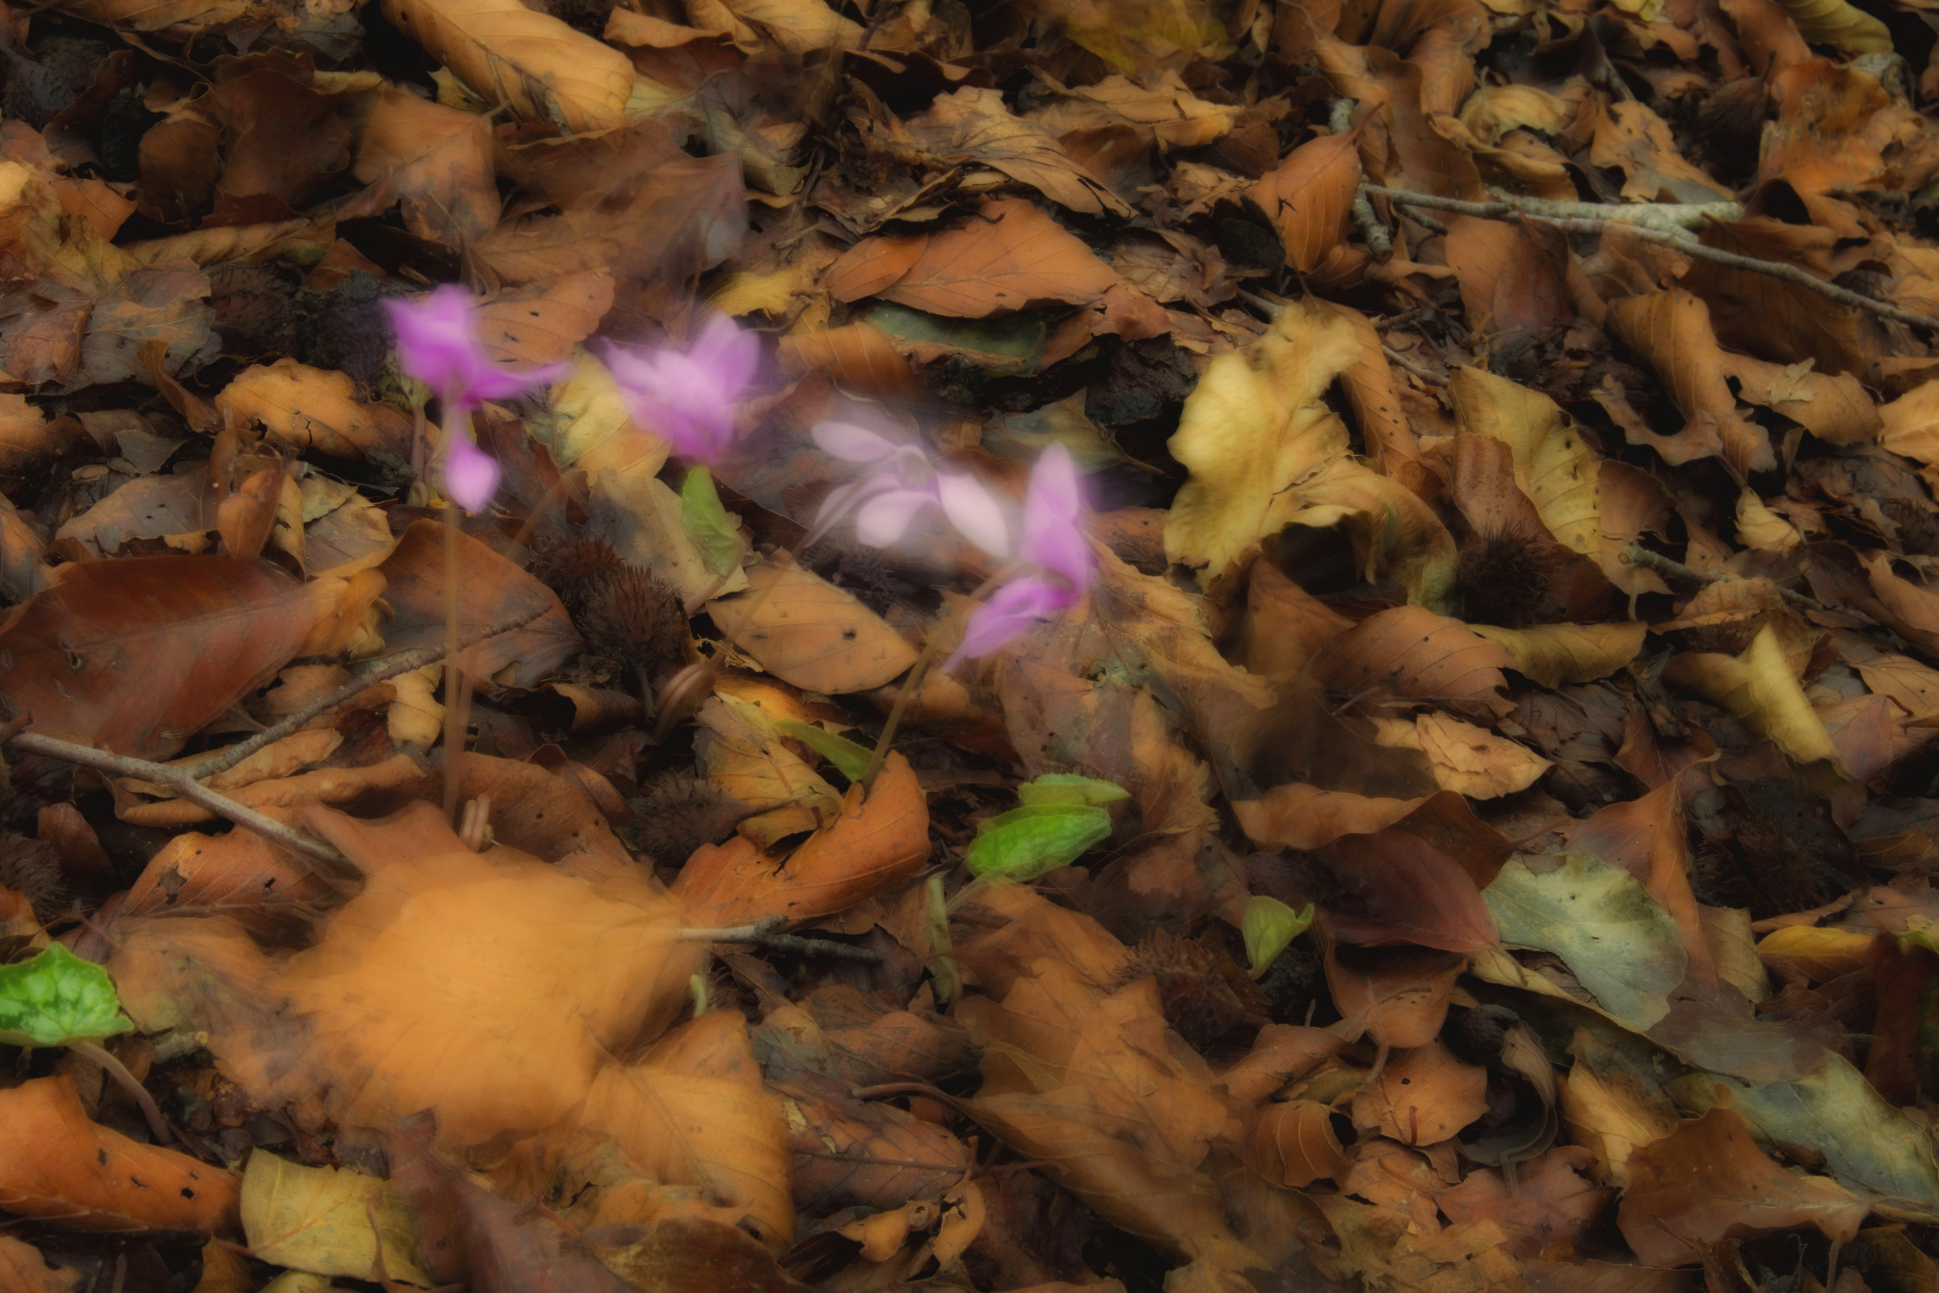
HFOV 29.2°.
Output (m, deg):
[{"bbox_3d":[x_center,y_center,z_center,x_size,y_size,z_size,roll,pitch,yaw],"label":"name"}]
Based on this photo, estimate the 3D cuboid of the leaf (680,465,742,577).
[{"bbox_3d":[-0.065,-0.032,0.937,0.015,0.009,0.031,0,62,0],"label":"leaf"}]

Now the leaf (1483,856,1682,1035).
[{"bbox_3d":[0.121,0.058,0.728,0.038,0.012,0.036,-6,60,-8],"label":"leaf"}]

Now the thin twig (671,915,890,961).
[{"bbox_3d":[-0.042,0.065,0.821,0.047,0.005,0.008,9,38,8],"label":"thin twig"}]

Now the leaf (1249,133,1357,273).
[{"bbox_3d":[0.086,-0.115,0.966,0.028,0.028,0.025,0,40,0],"label":"leaf"}]

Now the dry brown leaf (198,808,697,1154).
[{"bbox_3d":[-0.101,0.065,0.752,0.092,0.027,0.072,0,40,0],"label":"dry brown leaf"}]

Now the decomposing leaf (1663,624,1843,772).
[{"bbox_3d":[0.173,0.011,0.823,0.040,0.018,0.029,10,41,11],"label":"decomposing leaf"}]

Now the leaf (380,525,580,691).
[{"bbox_3d":[-0.111,-0.010,0.848,0.046,0.018,0.035,3,40,4],"label":"leaf"}]

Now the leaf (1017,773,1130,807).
[{"bbox_3d":[0.023,0.031,0.808,0.025,0.006,0.009,0,40,0],"label":"leaf"}]

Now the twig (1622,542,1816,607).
[{"bbox_3d":[0.175,-0.017,0.866,0.051,0.005,0.006,10,41,12],"label":"twig"}]

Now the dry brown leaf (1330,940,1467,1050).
[{"bbox_3d":[0.087,0.071,0.757,0.029,0.014,0.020,0,40,0],"label":"dry brown leaf"}]

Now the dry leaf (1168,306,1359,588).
[{"bbox_3d":[0.075,-0.052,0.943,0.050,0.024,0.074,0,67,0],"label":"dry leaf"}]

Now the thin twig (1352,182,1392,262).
[{"bbox_3d":[0.115,-0.121,1.064,0.007,0.007,0.029,-6,57,-8],"label":"thin twig"}]

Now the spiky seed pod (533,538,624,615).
[{"bbox_3d":[-0.097,-0.017,0.922,0.022,0.019,0.022,0,37,0],"label":"spiky seed pod"}]

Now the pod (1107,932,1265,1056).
[{"bbox_3d":[0.048,0.075,0.816,0.034,0.021,0.025,2,40,2],"label":"pod"}]

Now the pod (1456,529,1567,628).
[{"bbox_3d":[0.118,-0.015,0.808,0.023,0.018,0.020,0,40,0],"label":"pod"}]

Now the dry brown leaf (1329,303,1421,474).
[{"bbox_3d":[0.094,-0.060,0.862,0.018,0.014,0.048,-10,66,-11],"label":"dry brown leaf"}]

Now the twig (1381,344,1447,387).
[{"bbox_3d":[0.121,-0.076,1.009,0.024,0.003,0.003,30,49,31],"label":"twig"}]

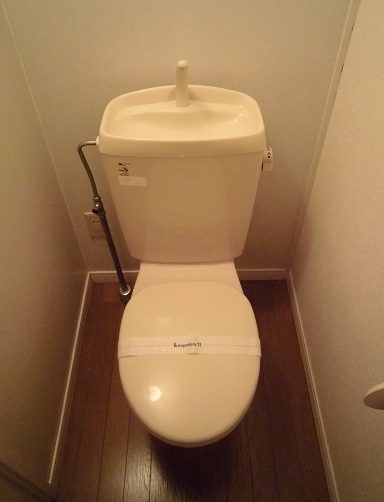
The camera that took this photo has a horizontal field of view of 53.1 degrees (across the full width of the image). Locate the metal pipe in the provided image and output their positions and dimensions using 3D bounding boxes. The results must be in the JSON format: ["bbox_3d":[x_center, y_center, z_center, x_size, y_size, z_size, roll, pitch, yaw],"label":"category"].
[{"bbox_3d":[-0.275,-0.047,1.289,0.070,0.719,0.050,-1,47,0],"label":"metal pipe"}]

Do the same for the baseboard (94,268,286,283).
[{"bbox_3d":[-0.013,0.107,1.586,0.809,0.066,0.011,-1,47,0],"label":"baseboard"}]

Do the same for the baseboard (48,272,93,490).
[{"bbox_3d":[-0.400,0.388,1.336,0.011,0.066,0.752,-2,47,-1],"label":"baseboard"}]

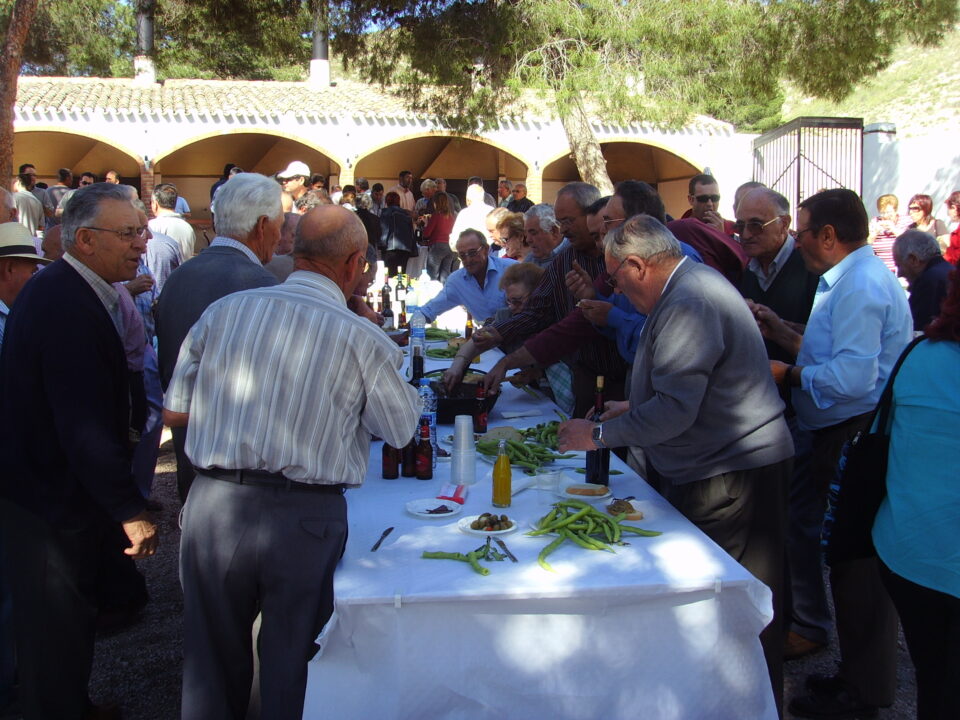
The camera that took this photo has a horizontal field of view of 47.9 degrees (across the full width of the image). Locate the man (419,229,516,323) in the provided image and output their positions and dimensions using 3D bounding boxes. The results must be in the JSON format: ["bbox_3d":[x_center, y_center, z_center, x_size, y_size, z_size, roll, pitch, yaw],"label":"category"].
[{"bbox_3d":[-0.023,0.060,5.551,0.650,1.440,0.600,7,11,37],"label":"man"}]

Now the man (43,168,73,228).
[{"bbox_3d":[-5.218,-1.517,13.501,0.520,1.720,0.360,4,10,24],"label":"man"}]

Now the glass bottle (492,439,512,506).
[{"bbox_3d":[0.066,0.334,3.232,0.056,0.200,0.056,0,9,0],"label":"glass bottle"}]

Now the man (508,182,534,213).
[{"bbox_3d":[0.512,-1.425,14.151,0.360,1.746,0.500,-7,11,-37],"label":"man"}]

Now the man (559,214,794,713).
[{"bbox_3d":[0.581,0.356,3.201,0.720,1.560,0.560,0,9,0],"label":"man"}]

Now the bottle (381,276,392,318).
[{"bbox_3d":[-0.640,-0.428,7.400,0.080,0.300,0.080,0,9,0],"label":"bottle"}]

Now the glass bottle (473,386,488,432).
[{"bbox_3d":[0.003,0.172,3.995,0.057,0.185,0.057,0,9,0],"label":"glass bottle"}]

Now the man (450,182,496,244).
[{"bbox_3d":[-0.059,-0.753,10.005,0.500,1.718,0.360,-2,9,-15],"label":"man"}]

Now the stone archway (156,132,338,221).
[{"bbox_3d":[-3.624,-2.251,17.007,3.050,2.600,0.400,-1,9,-10],"label":"stone archway"}]

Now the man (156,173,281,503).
[{"bbox_3d":[-0.685,0.347,3.042,0.520,1.723,0.400,8,12,41],"label":"man"}]

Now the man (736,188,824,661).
[{"bbox_3d":[1.082,0.236,3.869,0.440,1.682,0.520,-6,11,-32],"label":"man"}]

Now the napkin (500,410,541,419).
[{"bbox_3d":[0.171,0.213,4.314,0.160,0.012,0.130,2,9,12],"label":"napkin"}]

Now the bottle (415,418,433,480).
[{"bbox_3d":[-0.182,0.288,3.530,0.054,0.196,0.054,0,9,0],"label":"bottle"}]

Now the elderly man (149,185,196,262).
[{"bbox_3d":[-2.346,-0.474,8.227,0.500,1.722,0.360,-5,10,-30],"label":"elderly man"}]

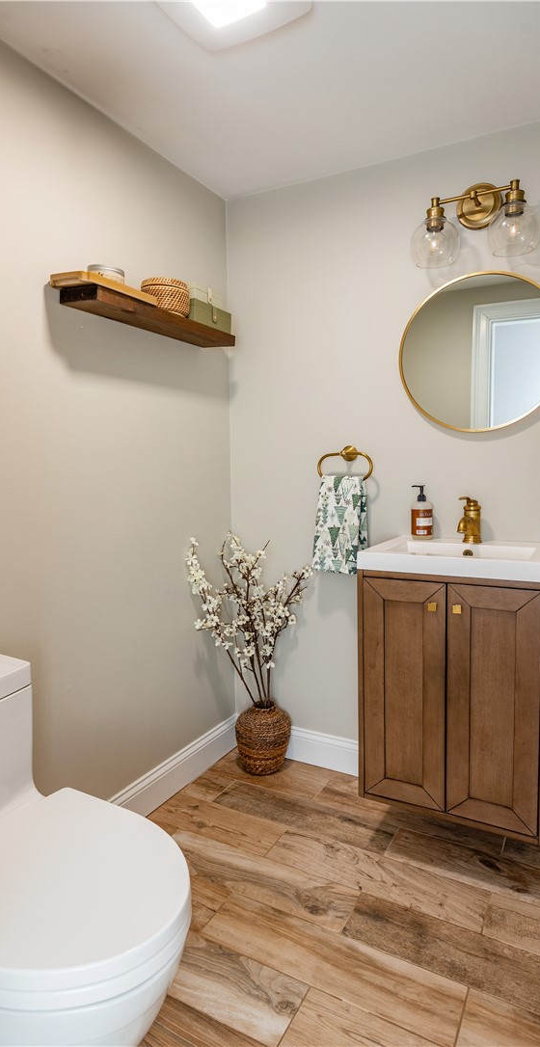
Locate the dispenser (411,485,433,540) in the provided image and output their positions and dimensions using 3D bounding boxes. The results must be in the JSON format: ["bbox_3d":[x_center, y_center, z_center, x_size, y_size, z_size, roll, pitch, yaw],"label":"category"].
[{"bbox_3d":[0.518,-0.035,1.784,0.068,0.186,0.066,0,5,16],"label":"dispenser"}]

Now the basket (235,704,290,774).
[{"bbox_3d":[-0.024,0.845,2.082,0.222,0.248,0.222,-1,5,0],"label":"basket"}]

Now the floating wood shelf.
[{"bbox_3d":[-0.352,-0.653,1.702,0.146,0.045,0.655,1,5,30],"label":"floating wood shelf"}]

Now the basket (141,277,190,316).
[{"bbox_3d":[-0.340,-0.729,1.729,0.152,0.102,0.152,-1,5,0],"label":"basket"}]

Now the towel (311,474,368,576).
[{"bbox_3d":[0.258,0.003,1.938,0.225,0.375,0.070,1,5,31],"label":"towel"}]

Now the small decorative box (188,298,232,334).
[{"bbox_3d":[-0.249,-0.726,1.864,0.125,0.074,0.205,1,5,30],"label":"small decorative box"}]

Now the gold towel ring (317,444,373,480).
[{"bbox_3d":[0.279,-0.220,1.911,0.220,0.132,0.075,1,5,31],"label":"gold towel ring"}]

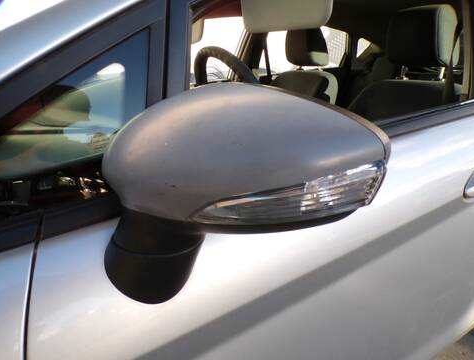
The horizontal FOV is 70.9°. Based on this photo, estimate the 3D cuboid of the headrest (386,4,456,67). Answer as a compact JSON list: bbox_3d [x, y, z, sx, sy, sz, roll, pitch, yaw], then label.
[{"bbox_3d":[0.638,-0.487,1.130,0.120,0.190,0.240,-8,21,-28],"label":"headrest"}]

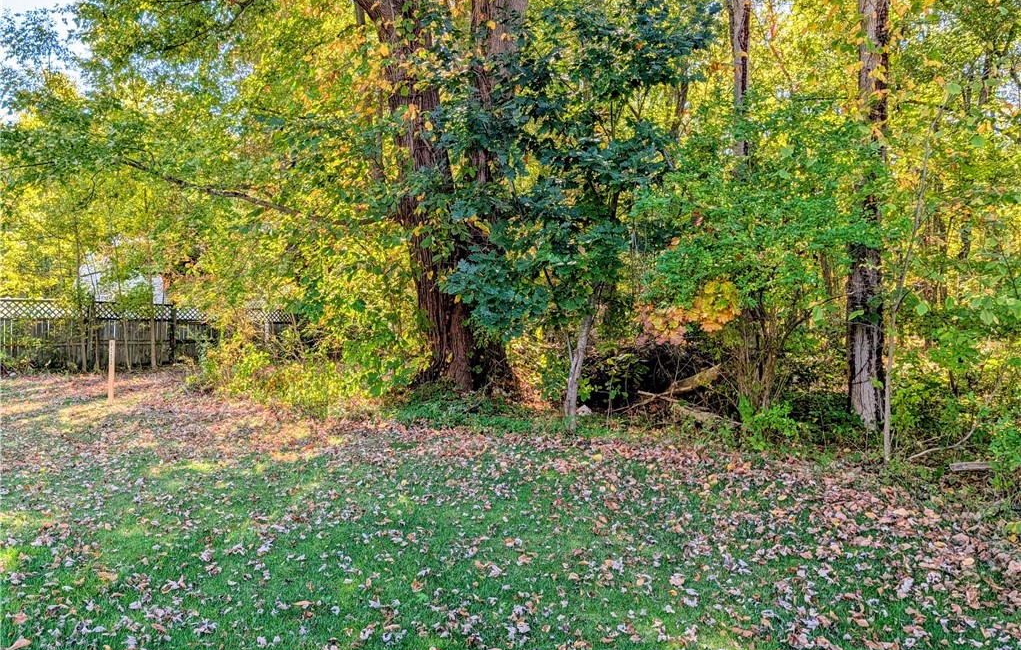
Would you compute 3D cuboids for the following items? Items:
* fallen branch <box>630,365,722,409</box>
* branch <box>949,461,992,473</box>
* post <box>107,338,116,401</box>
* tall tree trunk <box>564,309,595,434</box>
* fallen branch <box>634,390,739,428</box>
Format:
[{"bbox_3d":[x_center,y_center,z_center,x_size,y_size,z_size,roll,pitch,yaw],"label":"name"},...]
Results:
[{"bbox_3d":[2.389,0.897,10.200,1.433,0.240,0.240,-21,3,-8],"label":"fallen branch"},{"bbox_3d":[4.551,1.408,7.000,0.519,0.085,0.100,1,0,-11],"label":"branch"},{"bbox_3d":[-6.757,0.754,12.000,0.080,1.080,0.060,0,0,-9],"label":"post"},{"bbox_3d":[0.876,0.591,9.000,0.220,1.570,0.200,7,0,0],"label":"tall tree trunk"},{"bbox_3d":[2.397,1.141,9.750,1.459,0.180,0.200,16,8,29],"label":"fallen branch"}]

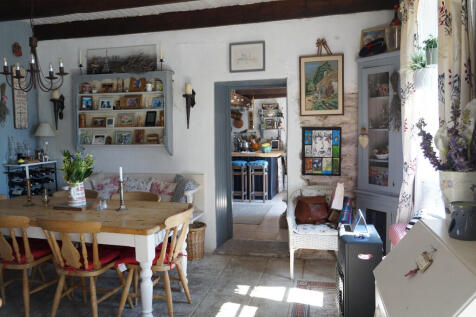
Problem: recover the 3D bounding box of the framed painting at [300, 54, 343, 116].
[{"bbox_3d":[0.903,-0.790,3.843,0.456,0.645,0.030,0,3,14],"label":"framed painting"}]

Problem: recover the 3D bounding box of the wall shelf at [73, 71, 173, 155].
[{"bbox_3d":[-1.405,-0.534,4.361,1.240,0.980,0.180,0,3,14],"label":"wall shelf"}]

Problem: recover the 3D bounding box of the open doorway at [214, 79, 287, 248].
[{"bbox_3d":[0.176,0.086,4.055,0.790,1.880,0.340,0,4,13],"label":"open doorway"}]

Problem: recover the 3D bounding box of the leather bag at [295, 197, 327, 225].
[{"bbox_3d":[0.737,0.521,3.576,0.330,0.275,0.150,0,4,6],"label":"leather bag"}]

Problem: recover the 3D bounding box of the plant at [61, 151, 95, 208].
[{"bbox_3d":[-1.373,0.166,3.038,0.265,0.470,0.255,0,4,13],"label":"plant"}]

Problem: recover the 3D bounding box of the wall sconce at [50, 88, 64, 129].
[{"bbox_3d":[-2.317,-0.626,4.583,0.125,0.540,0.160,0,3,14],"label":"wall sconce"}]

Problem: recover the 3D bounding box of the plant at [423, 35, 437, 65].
[{"bbox_3d":[1.448,-0.811,2.680,0.135,0.225,0.135,0,4,13],"label":"plant"}]

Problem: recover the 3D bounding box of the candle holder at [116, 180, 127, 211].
[{"bbox_3d":[-0.969,0.312,2.990,0.083,0.237,0.083,0,3,14],"label":"candle holder"}]

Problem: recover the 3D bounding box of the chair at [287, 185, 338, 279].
[{"bbox_3d":[0.795,0.723,3.627,0.560,0.840,0.570,0,3,14],"label":"chair"}]

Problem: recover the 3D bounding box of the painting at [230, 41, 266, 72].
[{"bbox_3d":[0.103,-1.079,3.793,0.385,0.305,0.025,0,4,13],"label":"painting"}]

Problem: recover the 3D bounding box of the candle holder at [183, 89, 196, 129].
[{"bbox_3d":[-0.514,-0.550,3.899,0.110,0.440,0.175,0,4,13],"label":"candle holder"}]

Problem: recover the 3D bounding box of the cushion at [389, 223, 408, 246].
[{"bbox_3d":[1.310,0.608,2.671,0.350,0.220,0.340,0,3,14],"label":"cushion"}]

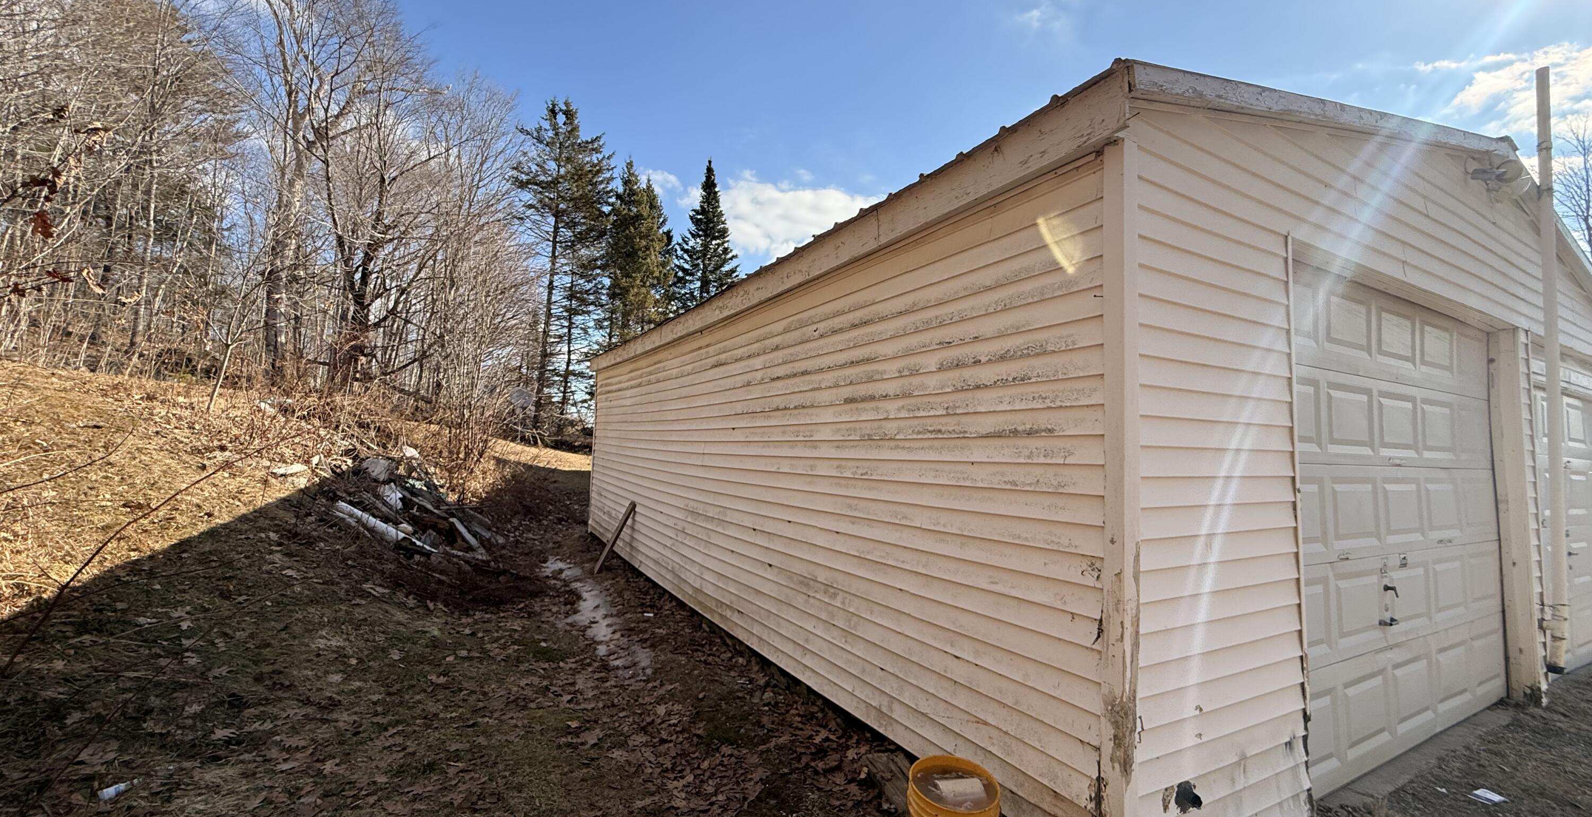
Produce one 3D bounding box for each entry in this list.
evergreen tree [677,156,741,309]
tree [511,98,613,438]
[{"bbox_3d":[-3.729,-4.616,27.000,3.200,11.800,3.200,2,-5,-8],"label":"evergreen tree"},{"bbox_3d":[-8.095,-4.823,22.000,3.500,11.700,3.500,3,-5,-21],"label":"tree"}]

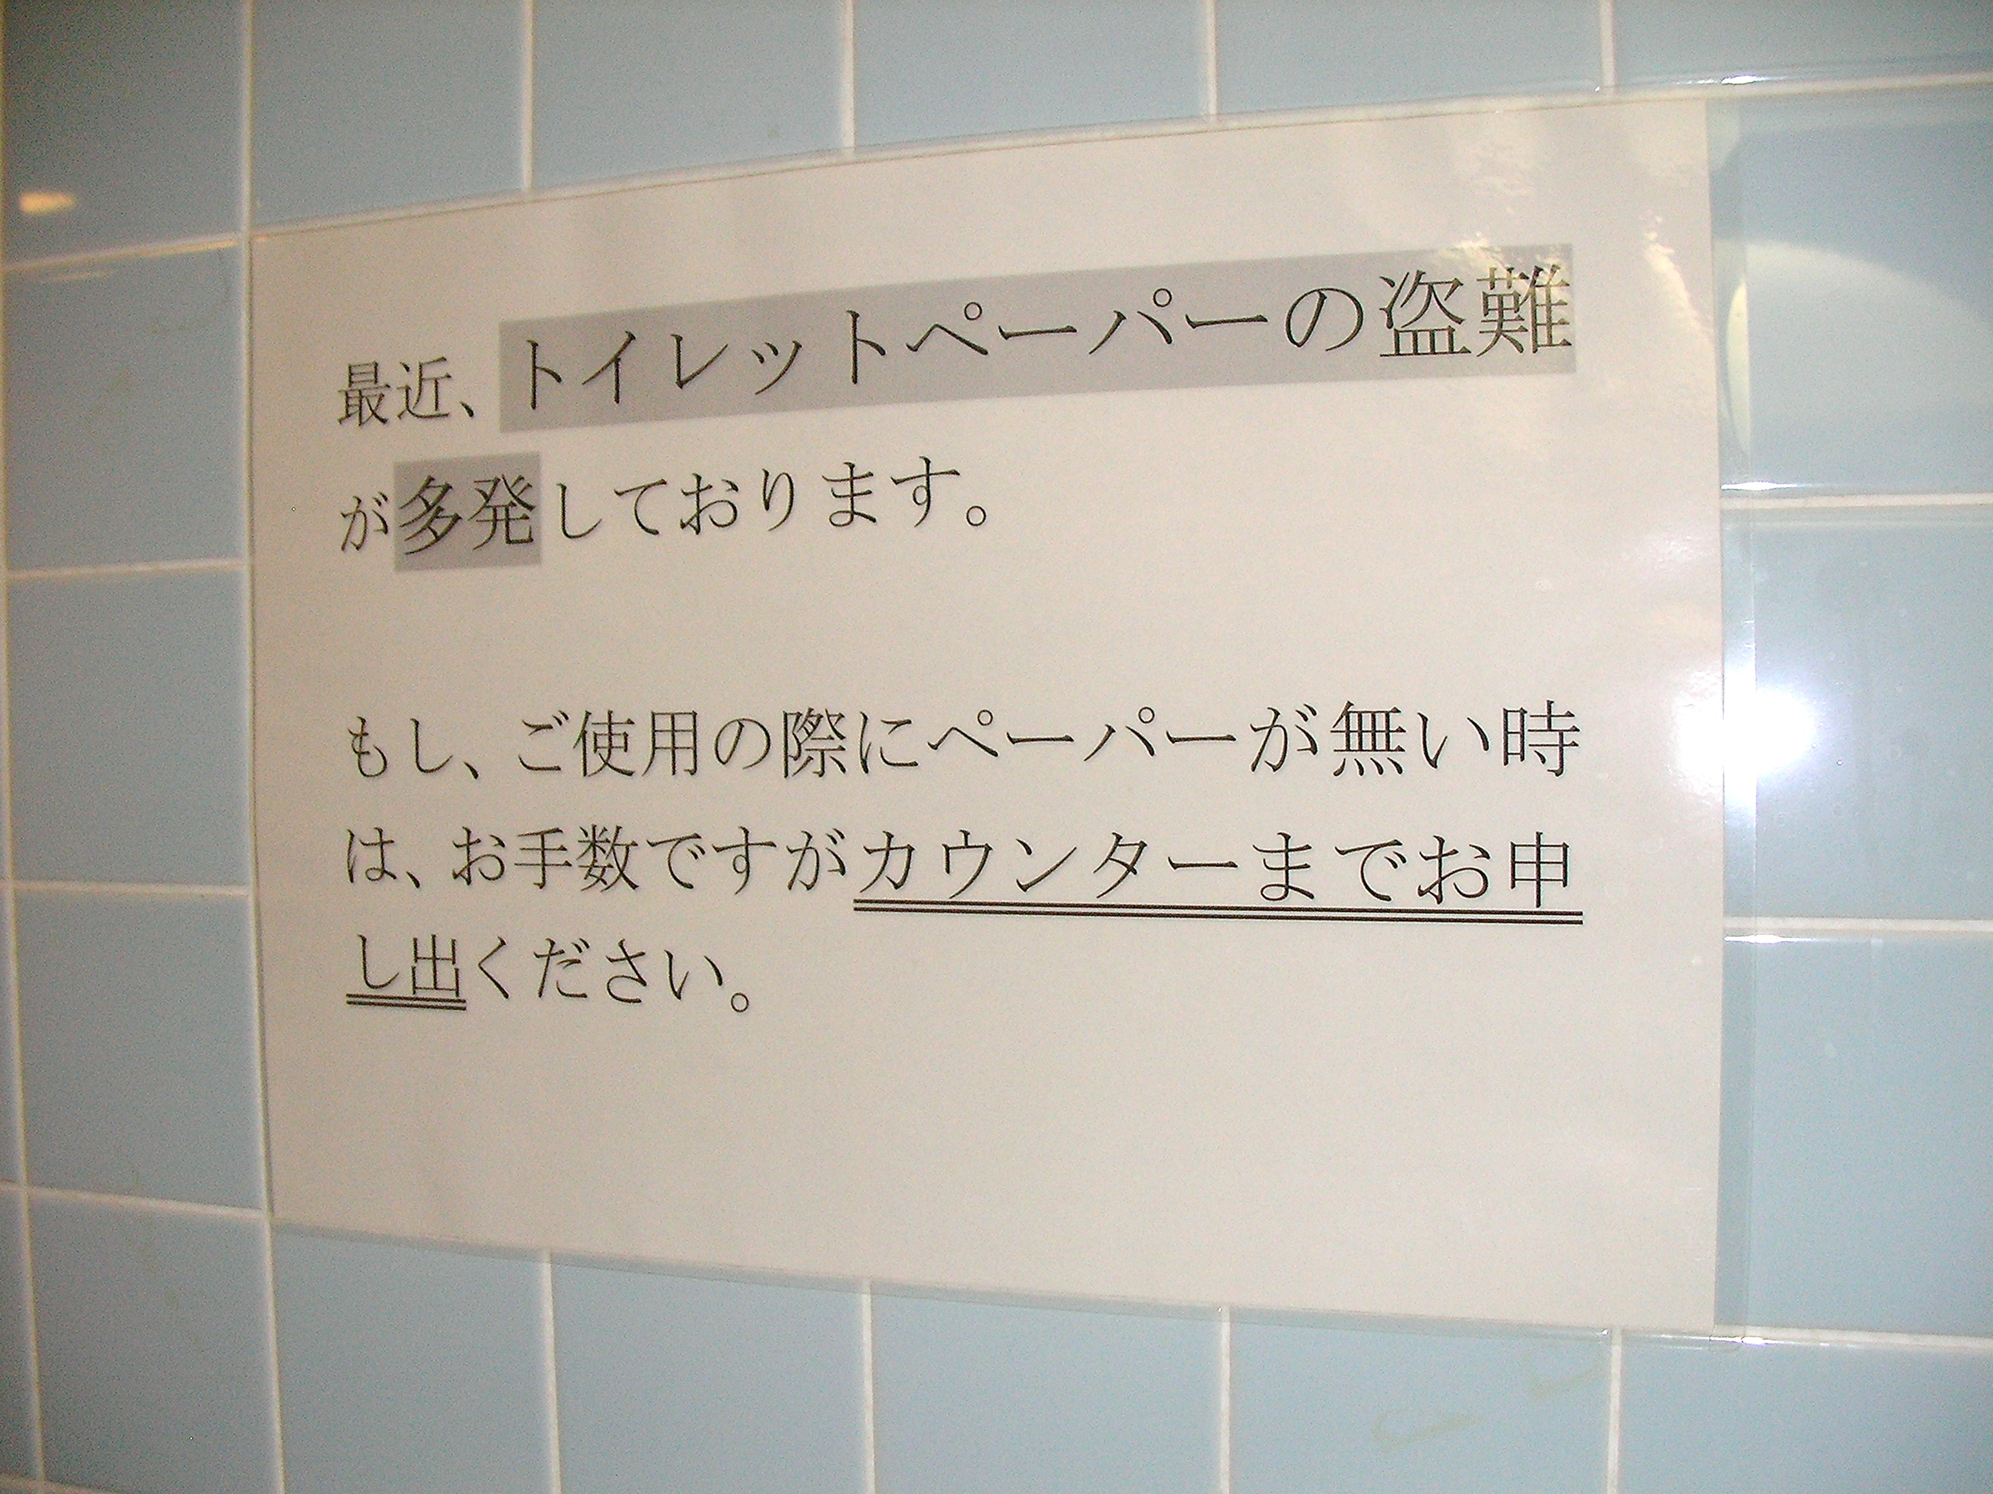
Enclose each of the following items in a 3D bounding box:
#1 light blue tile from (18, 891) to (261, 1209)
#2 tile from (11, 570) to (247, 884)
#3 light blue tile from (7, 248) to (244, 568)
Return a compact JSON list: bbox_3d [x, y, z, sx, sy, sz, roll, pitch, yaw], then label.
[{"bbox_3d":[-0.260,0.092,0.670,0.098,0.098,0.008,0,2,19],"label":"light blue tile"},{"bbox_3d":[-0.262,-0.006,0.667,0.098,0.098,0.008,0,2,19],"label":"tile"},{"bbox_3d":[-0.262,-0.103,0.665,0.098,0.098,0.008,0,2,19],"label":"light blue tile"}]

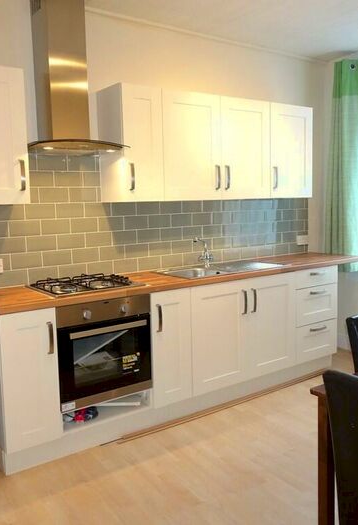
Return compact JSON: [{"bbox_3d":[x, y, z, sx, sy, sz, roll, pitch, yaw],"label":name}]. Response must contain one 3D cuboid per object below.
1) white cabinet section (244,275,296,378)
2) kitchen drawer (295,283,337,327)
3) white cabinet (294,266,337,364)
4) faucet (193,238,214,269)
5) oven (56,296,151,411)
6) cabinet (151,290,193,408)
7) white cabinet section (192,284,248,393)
[{"bbox_3d":[0.534,0.426,3.801,0.503,0.731,0.563,-6,9,-35],"label":"white cabinet section"},{"bbox_3d":[0.956,0.314,4.080,0.495,0.298,0.520,-6,9,-35],"label":"kitchen drawer"},{"bbox_3d":[0.942,0.389,4.109,0.497,0.730,0.570,-6,9,-35],"label":"white cabinet"},{"bbox_3d":[0.154,-0.072,3.625,0.120,0.235,0.170,3,9,32],"label":"faucet"},{"bbox_3d":[-0.562,0.488,3.025,0.597,0.595,0.570,-6,9,-35],"label":"oven"},{"bbox_3d":[-0.204,0.512,3.308,0.300,0.730,0.570,-6,9,-35],"label":"cabinet"},{"bbox_3d":[0.128,0.471,3.519,0.489,0.731,0.563,-6,9,-35],"label":"white cabinet section"}]

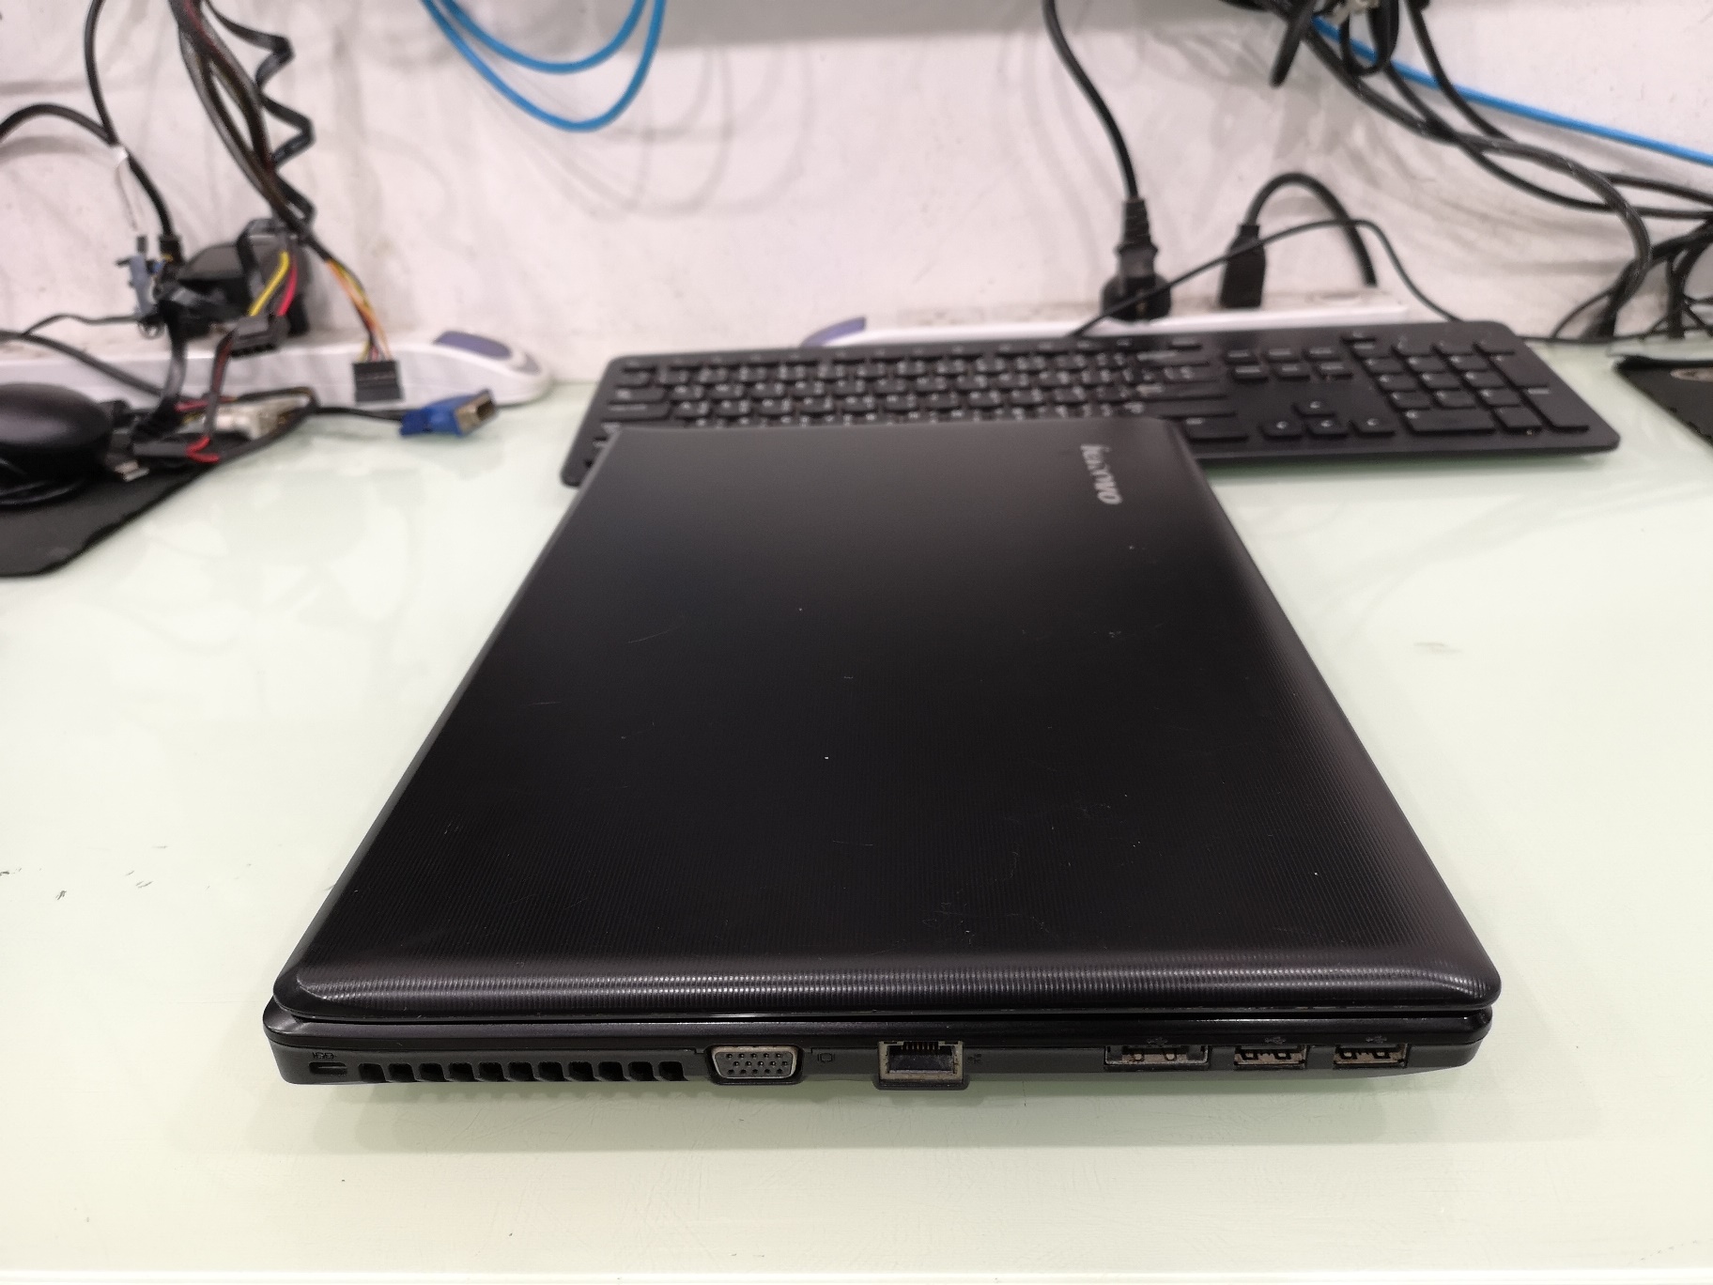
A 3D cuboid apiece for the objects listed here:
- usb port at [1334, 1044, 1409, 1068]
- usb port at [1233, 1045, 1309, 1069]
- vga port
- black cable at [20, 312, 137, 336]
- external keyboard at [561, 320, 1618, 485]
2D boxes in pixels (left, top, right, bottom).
[{"bbox_3d":[0.095,0.074,0.250,0.014,0.006,0.009,-1,27,3],"label":"usb port"},{"bbox_3d":[0.077,0.075,0.251,0.013,0.006,0.009,-1,27,3],"label":"usb port"},{"bbox_3d":[-0.019,0.078,0.255,0.017,0.009,0.008,-1,27,3],"label":"vga port"},{"bbox_3d":[-0.412,-0.169,0.708,0.061,0.013,0.012,-1,27,3],"label":"black cable"},{"bbox_3d":[0.097,-0.107,0.612,0.442,0.021,0.132,-2,33,2],"label":"external keyboard"}]

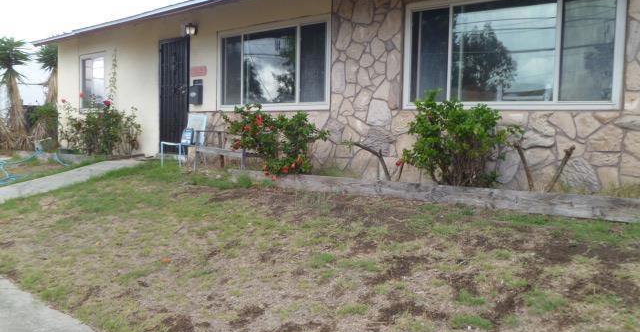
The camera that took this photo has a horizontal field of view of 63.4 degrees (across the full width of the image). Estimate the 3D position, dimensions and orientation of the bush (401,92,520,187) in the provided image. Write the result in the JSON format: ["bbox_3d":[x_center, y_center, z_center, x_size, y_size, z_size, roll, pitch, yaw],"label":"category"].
[{"bbox_3d":[1.492,-0.283,5.537,1.130,0.990,0.880,4,5,37],"label":"bush"}]

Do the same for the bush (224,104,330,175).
[{"bbox_3d":[-0.575,-0.359,7.004,1.180,0.950,0.920,4,5,37],"label":"bush"}]

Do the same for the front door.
[{"bbox_3d":[-2.597,-1.237,9.312,0.876,2.070,0.070,4,5,37],"label":"front door"}]

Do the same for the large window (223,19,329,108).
[{"bbox_3d":[-0.782,-1.493,7.829,2.284,1.290,0.100,4,5,37],"label":"large window"}]

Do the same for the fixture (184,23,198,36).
[{"bbox_3d":[-2.180,-2.316,8.785,0.160,0.220,0.170,4,5,37],"label":"fixture"}]

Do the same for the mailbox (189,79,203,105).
[{"bbox_3d":[-2.111,-1.246,8.834,0.260,0.400,0.120,4,5,37],"label":"mailbox"}]

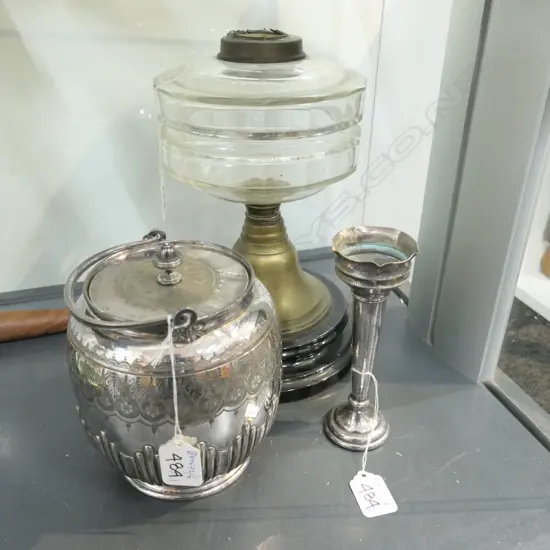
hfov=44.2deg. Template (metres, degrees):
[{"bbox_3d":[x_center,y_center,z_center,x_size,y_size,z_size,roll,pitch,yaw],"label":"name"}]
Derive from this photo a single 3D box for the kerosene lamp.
[{"bbox_3d":[-0.009,-0.057,0.577,0.171,0.282,0.171,0,32,0],"label":"kerosene lamp"}]

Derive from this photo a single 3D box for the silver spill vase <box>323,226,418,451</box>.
[{"bbox_3d":[0.066,0.049,0.491,0.058,0.164,0.058,1,32,0],"label":"silver spill vase"}]

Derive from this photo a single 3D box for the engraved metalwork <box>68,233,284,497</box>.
[{"bbox_3d":[-0.069,0.057,0.487,0.148,0.183,0.148,-10,33,-15],"label":"engraved metalwork"}]

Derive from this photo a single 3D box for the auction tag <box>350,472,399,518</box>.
[{"bbox_3d":[0.068,0.152,0.478,0.024,0.002,0.040,-8,33,-14],"label":"auction tag"}]

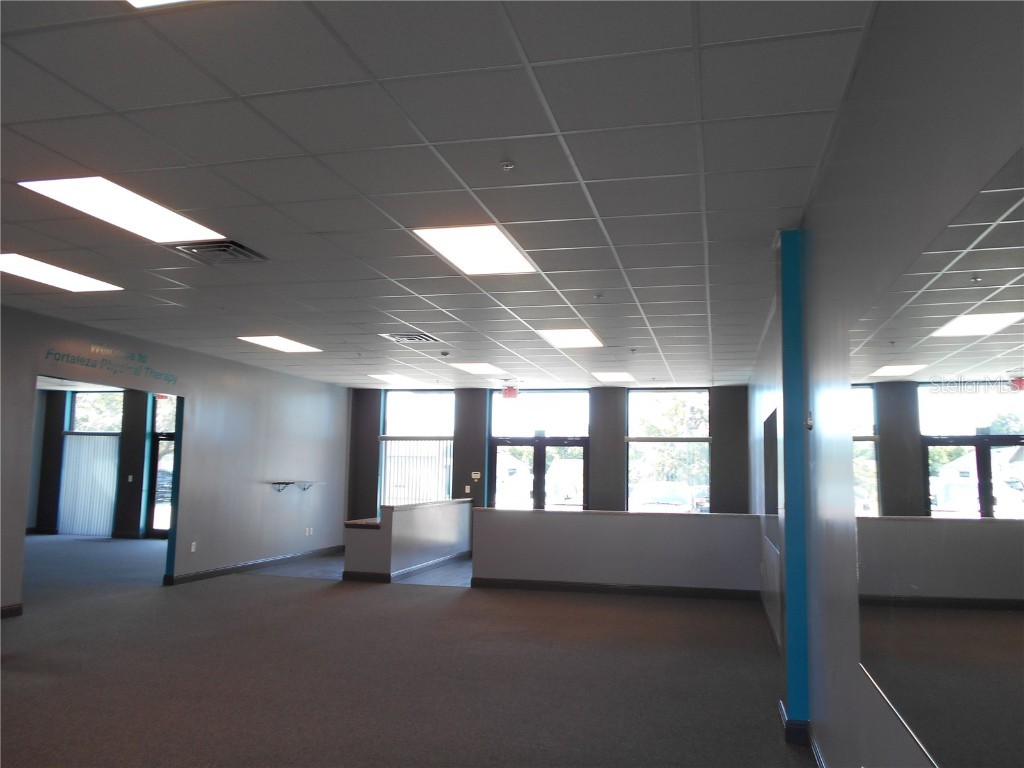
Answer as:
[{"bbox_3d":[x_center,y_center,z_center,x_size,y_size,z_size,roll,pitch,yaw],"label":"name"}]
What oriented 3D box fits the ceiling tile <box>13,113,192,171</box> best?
[{"bbox_3d":[-1.929,-1.151,3.684,0.605,0.020,0.605,0,-6,15],"label":"ceiling tile"}]

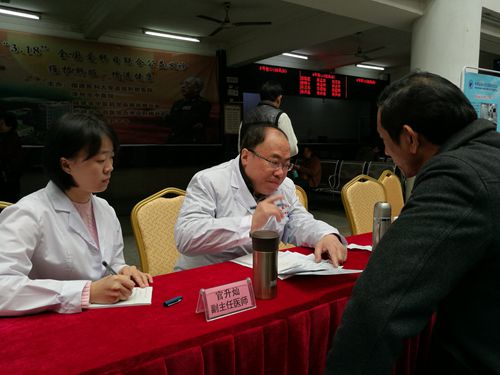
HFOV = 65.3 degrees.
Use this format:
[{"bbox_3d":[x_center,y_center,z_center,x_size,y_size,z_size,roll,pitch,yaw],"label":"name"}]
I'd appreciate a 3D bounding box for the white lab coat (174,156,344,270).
[{"bbox_3d":[-0.022,0.219,1.693,0.700,0.740,0.570,-5,8,-34],"label":"white lab coat"}]

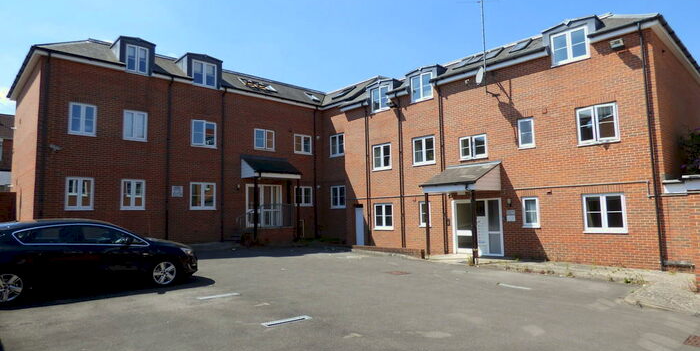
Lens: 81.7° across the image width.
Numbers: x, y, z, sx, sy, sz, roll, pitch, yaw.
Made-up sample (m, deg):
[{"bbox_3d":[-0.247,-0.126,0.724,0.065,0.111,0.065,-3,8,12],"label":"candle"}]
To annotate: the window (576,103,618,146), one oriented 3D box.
[{"bbox_3d":[7.541,-1.531,12.317,1.110,1.200,0.120,-6,-8,43],"label":"window"}]

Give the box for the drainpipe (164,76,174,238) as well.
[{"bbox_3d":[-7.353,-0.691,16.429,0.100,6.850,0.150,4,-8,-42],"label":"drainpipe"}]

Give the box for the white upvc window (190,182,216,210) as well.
[{"bbox_3d":[-6.278,0.887,17.297,1.138,1.181,0.120,4,-8,-41],"label":"white upvc window"}]

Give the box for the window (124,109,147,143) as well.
[{"bbox_3d":[-8.380,-1.917,15.829,0.870,1.180,0.110,4,-8,-42],"label":"window"}]

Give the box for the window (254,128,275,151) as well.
[{"bbox_3d":[-4.135,-1.692,19.627,1.150,1.040,0.110,4,-8,-42],"label":"window"}]

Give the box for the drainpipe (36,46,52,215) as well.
[{"bbox_3d":[-10.409,-0.897,13.748,0.107,6.715,0.100,4,-8,-41],"label":"drainpipe"}]

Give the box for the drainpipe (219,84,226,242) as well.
[{"bbox_3d":[-5.622,-0.533,17.878,0.107,6.790,0.100,4,-8,-41],"label":"drainpipe"}]

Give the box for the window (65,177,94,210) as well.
[{"bbox_3d":[-9.617,0.660,14.413,0.850,1.160,0.110,4,-8,-42],"label":"window"}]

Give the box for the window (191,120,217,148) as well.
[{"bbox_3d":[-6.339,-1.772,17.631,1.104,1.165,0.100,4,-8,-42],"label":"window"}]

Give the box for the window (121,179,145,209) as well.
[{"bbox_3d":[-8.323,0.756,15.548,0.848,1.152,0.100,4,-8,-42],"label":"window"}]

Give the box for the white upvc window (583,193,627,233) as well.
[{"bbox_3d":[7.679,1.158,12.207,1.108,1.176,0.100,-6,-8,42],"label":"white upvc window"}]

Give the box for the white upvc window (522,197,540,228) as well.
[{"bbox_3d":[6.061,1.238,13.523,0.575,1.045,0.120,-7,-8,44],"label":"white upvc window"}]

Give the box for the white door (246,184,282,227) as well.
[{"bbox_3d":[-4.060,1.445,19.191,1.934,2.042,0.100,4,-8,-41],"label":"white door"}]

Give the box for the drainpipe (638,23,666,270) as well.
[{"bbox_3d":[8.441,-0.918,11.325,0.090,7.010,0.120,-6,-8,43],"label":"drainpipe"}]

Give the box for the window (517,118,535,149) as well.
[{"bbox_3d":[6.007,-1.427,13.757,0.540,1.040,0.110,-6,-8,43],"label":"window"}]

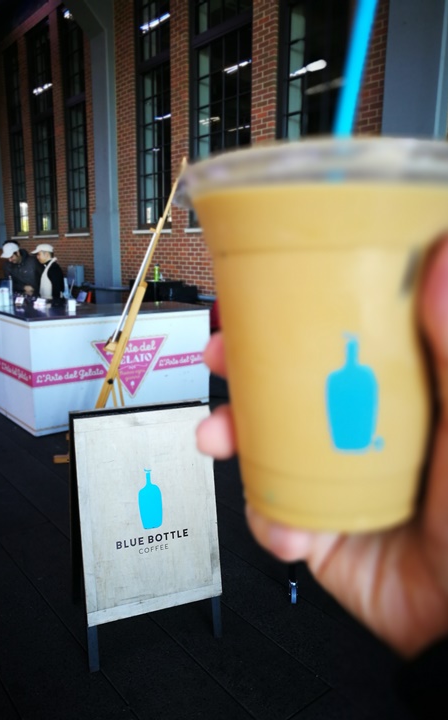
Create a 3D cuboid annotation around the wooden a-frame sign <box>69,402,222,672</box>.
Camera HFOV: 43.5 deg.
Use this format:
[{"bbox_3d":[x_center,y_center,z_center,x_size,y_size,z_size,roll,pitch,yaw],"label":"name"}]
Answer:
[{"bbox_3d":[-0.324,0.643,2.284,0.530,0.918,0.455,-4,12,-22],"label":"wooden a-frame sign"}]

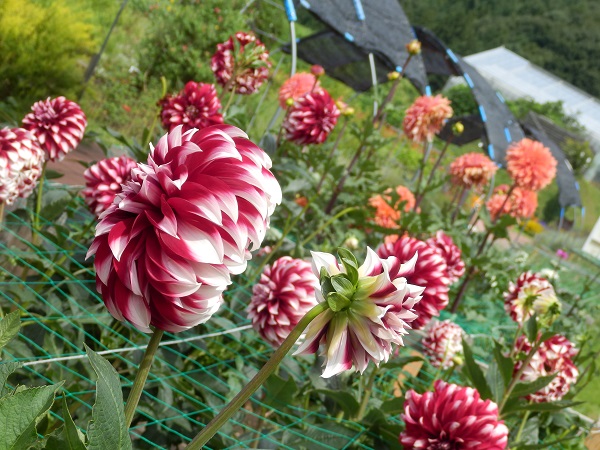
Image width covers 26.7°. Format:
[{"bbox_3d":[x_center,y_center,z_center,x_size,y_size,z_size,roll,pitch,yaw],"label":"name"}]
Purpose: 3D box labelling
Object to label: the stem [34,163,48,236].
[{"bbox_3d":[-0.409,-0.041,2.000,0.009,0.127,0.009,11,18,0],"label":"stem"}]

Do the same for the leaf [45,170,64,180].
[{"bbox_3d":[-0.398,-0.080,2.050,0.036,0.013,0.020,14,21,5],"label":"leaf"}]

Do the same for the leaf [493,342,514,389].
[{"bbox_3d":[0.262,0.180,1.630,0.012,0.021,0.065,32,40,-65],"label":"leaf"}]

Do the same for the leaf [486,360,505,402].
[{"bbox_3d":[0.253,0.203,1.640,0.022,0.058,0.012,-11,-32,11],"label":"leaf"}]

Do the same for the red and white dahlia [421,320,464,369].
[{"bbox_3d":[0.253,0.212,2.250,0.068,0.085,0.078,24,10,5],"label":"red and white dahlia"}]

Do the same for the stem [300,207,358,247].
[{"bbox_3d":[0.047,0.002,2.010,0.014,0.111,0.008,57,-21,0],"label":"stem"}]

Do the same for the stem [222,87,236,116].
[{"bbox_3d":[-0.120,-0.211,2.165,0.006,0.058,0.006,24,31,0],"label":"stem"}]

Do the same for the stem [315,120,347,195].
[{"bbox_3d":[0.057,-0.124,2.265,0.007,0.141,0.007,23,12,0],"label":"stem"}]

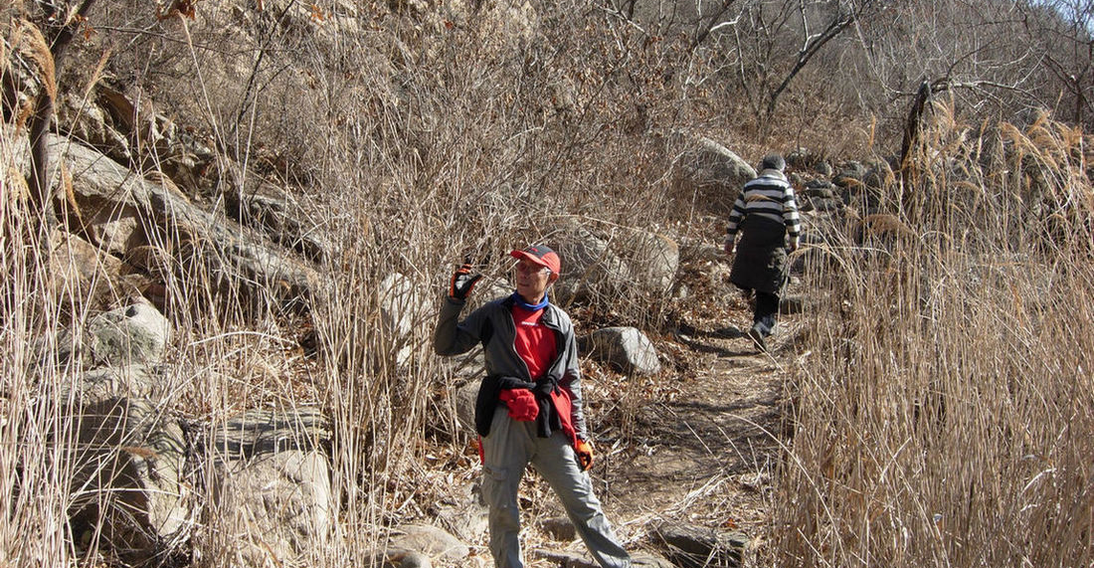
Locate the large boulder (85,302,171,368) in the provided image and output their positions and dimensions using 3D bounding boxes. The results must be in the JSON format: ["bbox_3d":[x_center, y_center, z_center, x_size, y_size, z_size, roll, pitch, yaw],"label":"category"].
[{"bbox_3d":[-2.727,0.330,7.400,0.540,0.410,0.480,-1,4,-19],"label":"large boulder"}]

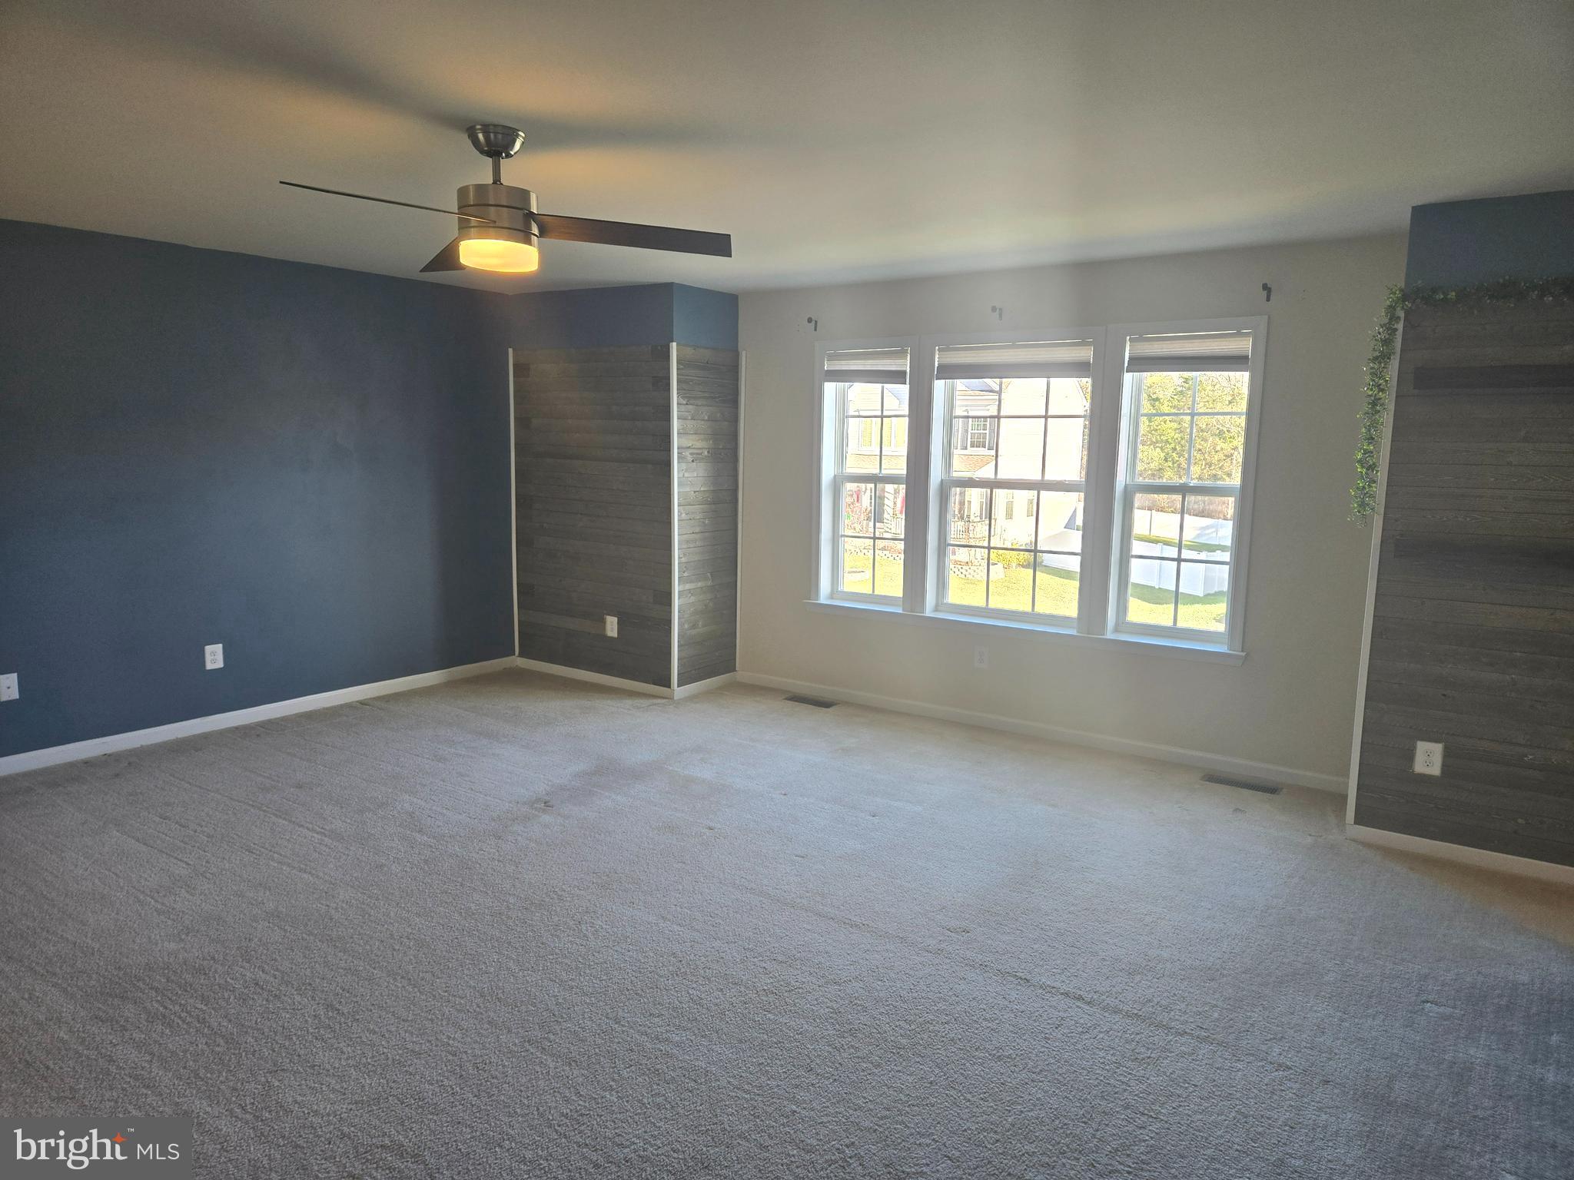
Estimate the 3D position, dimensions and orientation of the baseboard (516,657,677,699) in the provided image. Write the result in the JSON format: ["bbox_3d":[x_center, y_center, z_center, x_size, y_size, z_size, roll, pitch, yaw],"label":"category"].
[{"bbox_3d":[-1.229,0.555,6.576,1.400,0.066,0.020,6,10,35],"label":"baseboard"}]

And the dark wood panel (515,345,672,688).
[{"bbox_3d":[-1.219,-0.468,6.436,1.354,2.006,0.030,6,10,35],"label":"dark wood panel"}]

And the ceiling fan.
[{"bbox_3d":[-0.876,-1.130,2.972,1.240,0.370,1.140,5,9,27],"label":"ceiling fan"}]

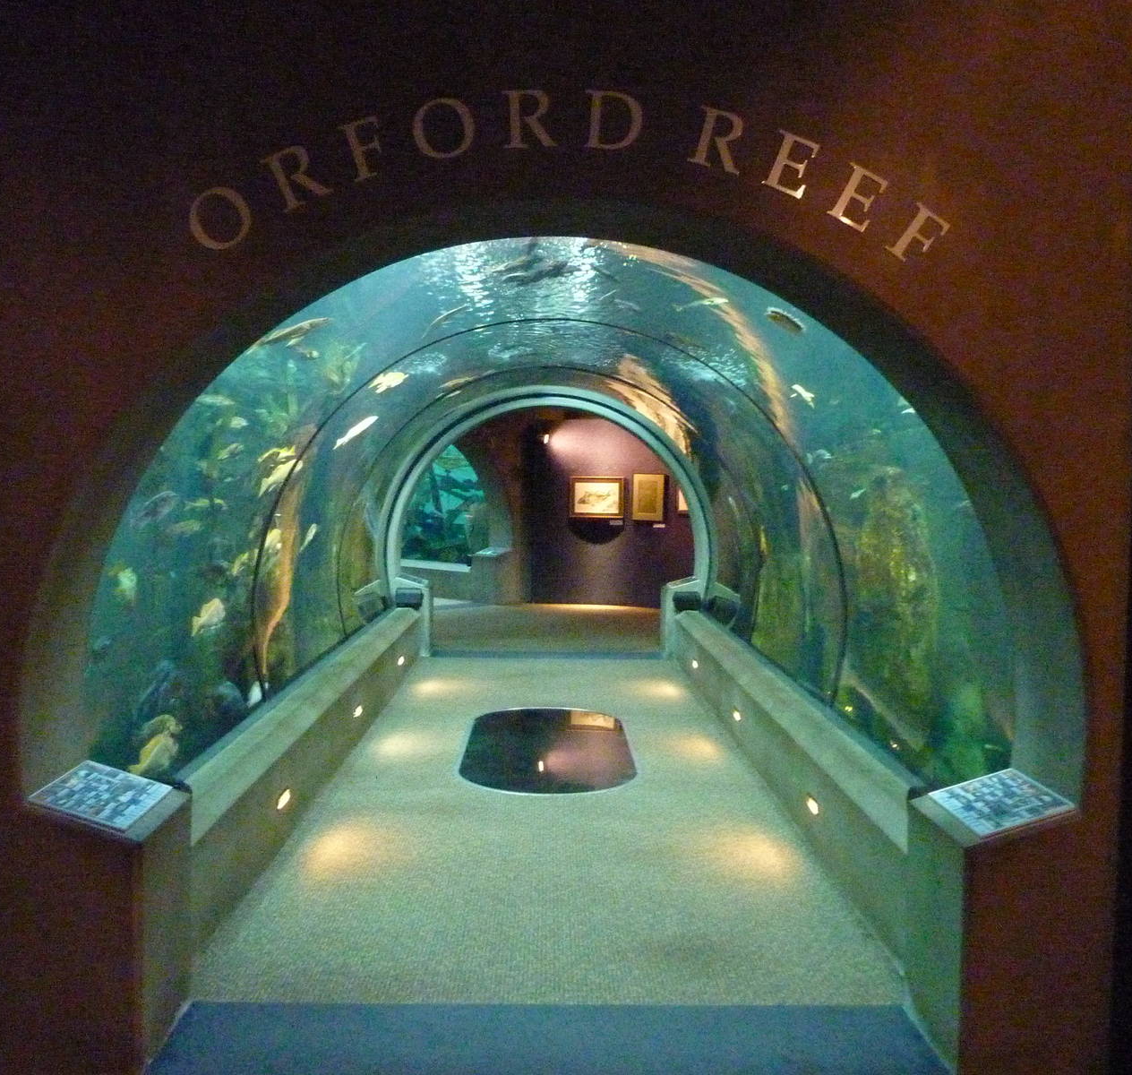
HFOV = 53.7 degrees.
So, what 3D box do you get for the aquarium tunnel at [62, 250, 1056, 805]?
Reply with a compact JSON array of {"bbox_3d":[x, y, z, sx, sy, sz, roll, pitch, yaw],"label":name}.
[{"bbox_3d":[-0.088,0.010,6.651,2.948,2.203,6.804,1,3,-1],"label":"aquarium tunnel"}]

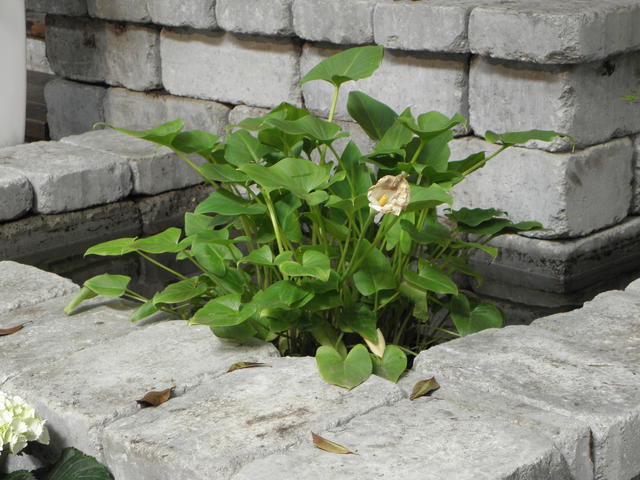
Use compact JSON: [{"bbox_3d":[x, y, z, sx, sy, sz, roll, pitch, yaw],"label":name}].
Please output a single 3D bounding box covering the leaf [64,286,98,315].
[{"bbox_3d":[-0.375,0.094,2.240,0.050,0.042,0.030,-7,16,-20],"label":"leaf"}]

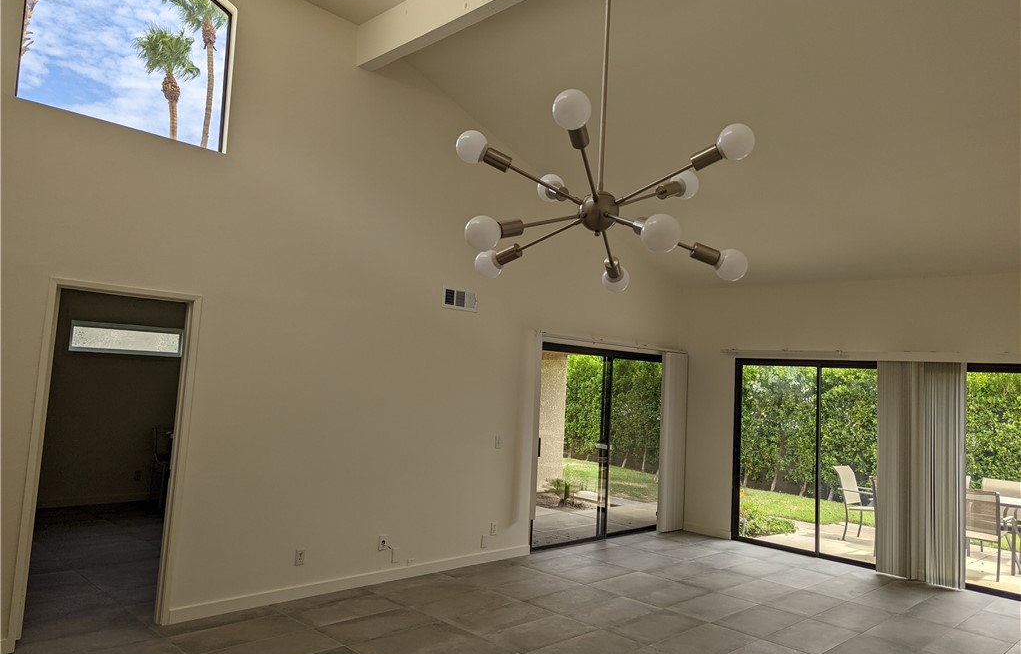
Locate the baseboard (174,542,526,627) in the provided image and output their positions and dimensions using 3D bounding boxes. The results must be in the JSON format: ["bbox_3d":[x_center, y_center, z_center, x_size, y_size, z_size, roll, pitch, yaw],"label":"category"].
[{"bbox_3d":[-0.959,1.967,5.576,0.016,0.085,3.313,-1,-6,45],"label":"baseboard"}]

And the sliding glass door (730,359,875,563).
[{"bbox_3d":[3.207,1.371,7.449,1.806,2.035,0.100,-1,-6,45],"label":"sliding glass door"}]

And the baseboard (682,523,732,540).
[{"bbox_3d":[2.235,2.355,8.224,0.700,0.085,0.016,-1,-6,45],"label":"baseboard"}]

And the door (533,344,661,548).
[{"bbox_3d":[0.986,1.257,7.611,0.100,2.035,2.155,-1,-6,45],"label":"door"}]

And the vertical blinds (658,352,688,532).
[{"bbox_3d":[1.909,1.337,8.324,0.110,2.050,0.380,-1,-6,45],"label":"vertical blinds"}]

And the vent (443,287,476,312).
[{"bbox_3d":[-0.430,-0.235,6.153,0.025,0.168,0.389,-1,-6,45],"label":"vent"}]

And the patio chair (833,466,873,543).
[{"bbox_3d":[4.452,2.214,8.824,0.680,0.910,0.580,-1,-6,45],"label":"patio chair"}]

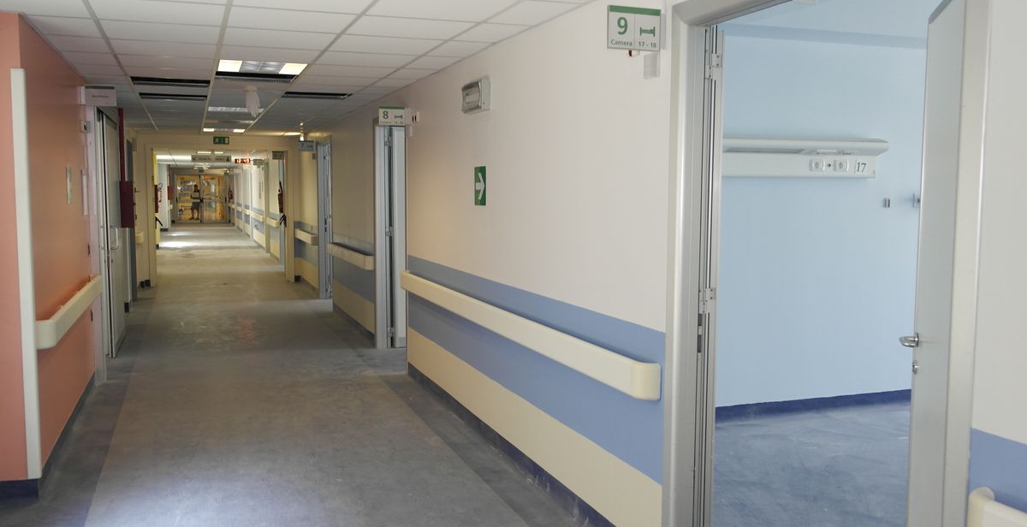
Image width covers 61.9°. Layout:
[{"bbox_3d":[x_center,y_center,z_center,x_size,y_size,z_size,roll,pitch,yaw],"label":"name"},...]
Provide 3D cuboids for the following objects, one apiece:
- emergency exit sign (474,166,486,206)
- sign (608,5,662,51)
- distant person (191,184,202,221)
[{"bbox_3d":[-0.215,-0.494,5.481,0.010,0.247,0.245,-2,5,-21],"label":"emergency exit sign"},{"bbox_3d":[0.462,-0.897,3.273,0.229,0.162,0.020,-2,5,-21],"label":"sign"},{"bbox_3d":[-16.231,-3.097,43.830,0.560,1.827,0.380,-3,6,-28],"label":"distant person"}]

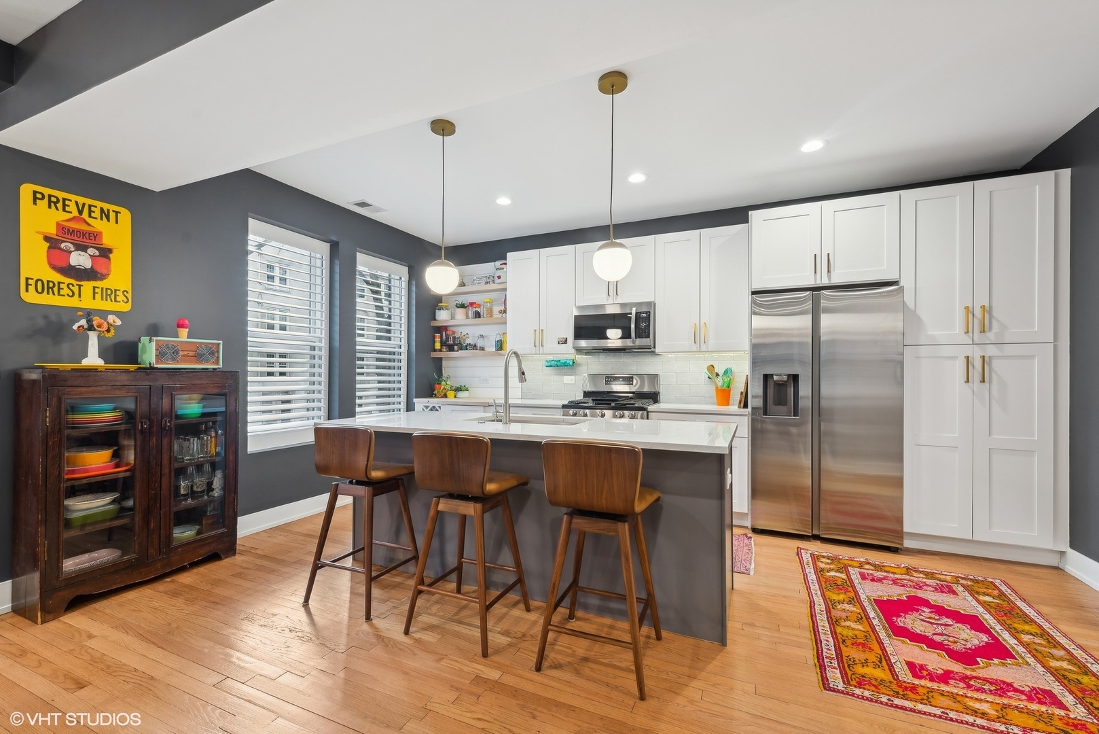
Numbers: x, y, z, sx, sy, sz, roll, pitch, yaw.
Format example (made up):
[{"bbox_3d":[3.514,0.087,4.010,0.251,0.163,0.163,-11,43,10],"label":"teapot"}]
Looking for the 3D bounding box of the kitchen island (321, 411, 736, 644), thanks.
[{"bbox_3d":[-0.147,0.779,2.651,2.257,0.902,0.870,0,-1,24],"label":"kitchen island"}]

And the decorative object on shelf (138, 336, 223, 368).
[{"bbox_3d":[-2.286,-0.075,2.854,0.170,0.188,0.373,0,-1,24],"label":"decorative object on shelf"}]

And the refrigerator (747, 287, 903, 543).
[{"bbox_3d":[2.064,0.355,3.525,0.909,1.776,0.711,0,0,24],"label":"refrigerator"}]

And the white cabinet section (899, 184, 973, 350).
[{"bbox_3d":[2.660,-0.661,3.271,0.382,1.030,0.594,0,0,25],"label":"white cabinet section"}]

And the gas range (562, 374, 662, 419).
[{"bbox_3d":[0.594,0.658,4.232,0.763,1.180,0.700,0,-1,24],"label":"gas range"}]

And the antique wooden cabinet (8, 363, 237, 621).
[{"bbox_3d":[-2.382,0.630,2.675,0.291,1.214,0.922,0,0,24],"label":"antique wooden cabinet"}]

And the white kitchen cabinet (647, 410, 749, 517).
[{"bbox_3d":[1.322,0.788,3.953,0.760,0.845,0.630,0,-1,24],"label":"white kitchen cabinet"}]

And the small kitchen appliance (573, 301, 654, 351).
[{"bbox_3d":[0.652,-0.368,4.362,0.763,0.419,0.411,0,0,24],"label":"small kitchen appliance"}]

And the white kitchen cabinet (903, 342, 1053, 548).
[{"bbox_3d":[2.868,0.489,3.239,0.767,1.270,0.631,0,0,24],"label":"white kitchen cabinet"}]

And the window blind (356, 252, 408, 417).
[{"bbox_3d":[-1.765,-0.276,4.721,0.070,1.657,0.805,0,-1,24],"label":"window blind"}]

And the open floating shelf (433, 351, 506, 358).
[{"bbox_3d":[-0.833,-0.139,5.142,1.072,0.048,0.187,0,0,24],"label":"open floating shelf"}]

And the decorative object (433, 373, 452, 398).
[{"bbox_3d":[-1.197,0.207,5.087,0.200,0.271,0.200,0,-1,24],"label":"decorative object"}]

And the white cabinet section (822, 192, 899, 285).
[{"bbox_3d":[2.280,-0.885,3.450,0.457,0.585,0.594,0,0,25],"label":"white cabinet section"}]

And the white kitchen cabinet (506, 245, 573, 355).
[{"bbox_3d":[-0.030,-0.649,4.753,0.756,1.051,0.320,0,-1,24],"label":"white kitchen cabinet"}]

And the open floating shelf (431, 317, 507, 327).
[{"bbox_3d":[-0.836,-0.495,5.169,1.057,0.051,0.230,0,-1,24],"label":"open floating shelf"}]

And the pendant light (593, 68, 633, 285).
[{"bbox_3d":[0.325,-0.946,2.340,0.200,1.018,0.200,0,0,24],"label":"pendant light"}]

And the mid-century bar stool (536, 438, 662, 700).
[{"bbox_3d":[0.225,0.767,1.972,0.451,0.934,0.461,0,0,24],"label":"mid-century bar stool"}]

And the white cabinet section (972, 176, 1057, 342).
[{"bbox_3d":[3.002,-0.661,3.110,0.374,1.030,0.594,0,0,25],"label":"white cabinet section"}]

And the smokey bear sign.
[{"bbox_3d":[-2.592,-0.627,2.530,0.015,0.606,0.455,0,0,24],"label":"smokey bear sign"}]

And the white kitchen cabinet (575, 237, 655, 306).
[{"bbox_3d":[0.662,-0.874,4.405,0.763,0.586,0.331,0,0,24],"label":"white kitchen cabinet"}]

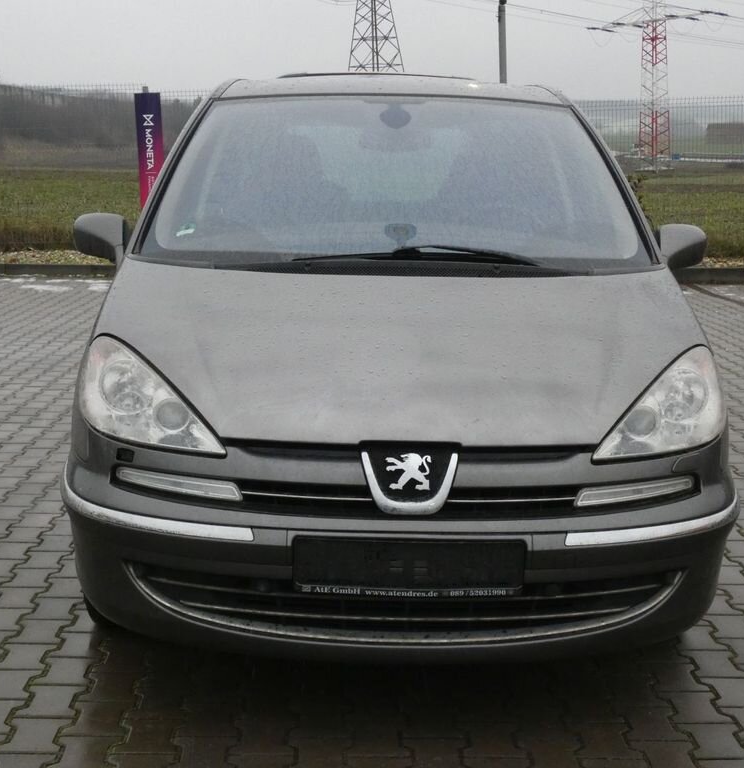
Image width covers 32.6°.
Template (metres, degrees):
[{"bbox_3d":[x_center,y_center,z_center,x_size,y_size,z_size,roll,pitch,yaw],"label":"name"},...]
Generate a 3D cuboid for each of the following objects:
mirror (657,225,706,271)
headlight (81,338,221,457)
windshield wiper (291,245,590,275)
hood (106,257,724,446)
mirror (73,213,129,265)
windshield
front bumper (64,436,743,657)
[{"bbox_3d":[1.078,-0.478,4.442,0.200,0.170,0.150,1,10,-1],"label":"mirror"},{"bbox_3d":[-0.549,0.007,3.265,0.450,0.210,0.580,1,10,-1],"label":"headlight"},{"bbox_3d":[0.208,-0.389,3.967,0.900,0.110,0.160,1,10,-1],"label":"windshield wiper"},{"bbox_3d":[0.085,-0.121,3.455,1.700,0.330,1.100,1,10,-1],"label":"hood"},{"bbox_3d":[-0.931,-0.505,4.407,0.200,0.170,0.150,1,10,-1],"label":"mirror"},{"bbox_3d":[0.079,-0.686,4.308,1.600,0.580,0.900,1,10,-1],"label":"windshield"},{"bbox_3d":[0.081,0.365,3.207,1.800,0.540,0.600,1,10,-1],"label":"front bumper"}]

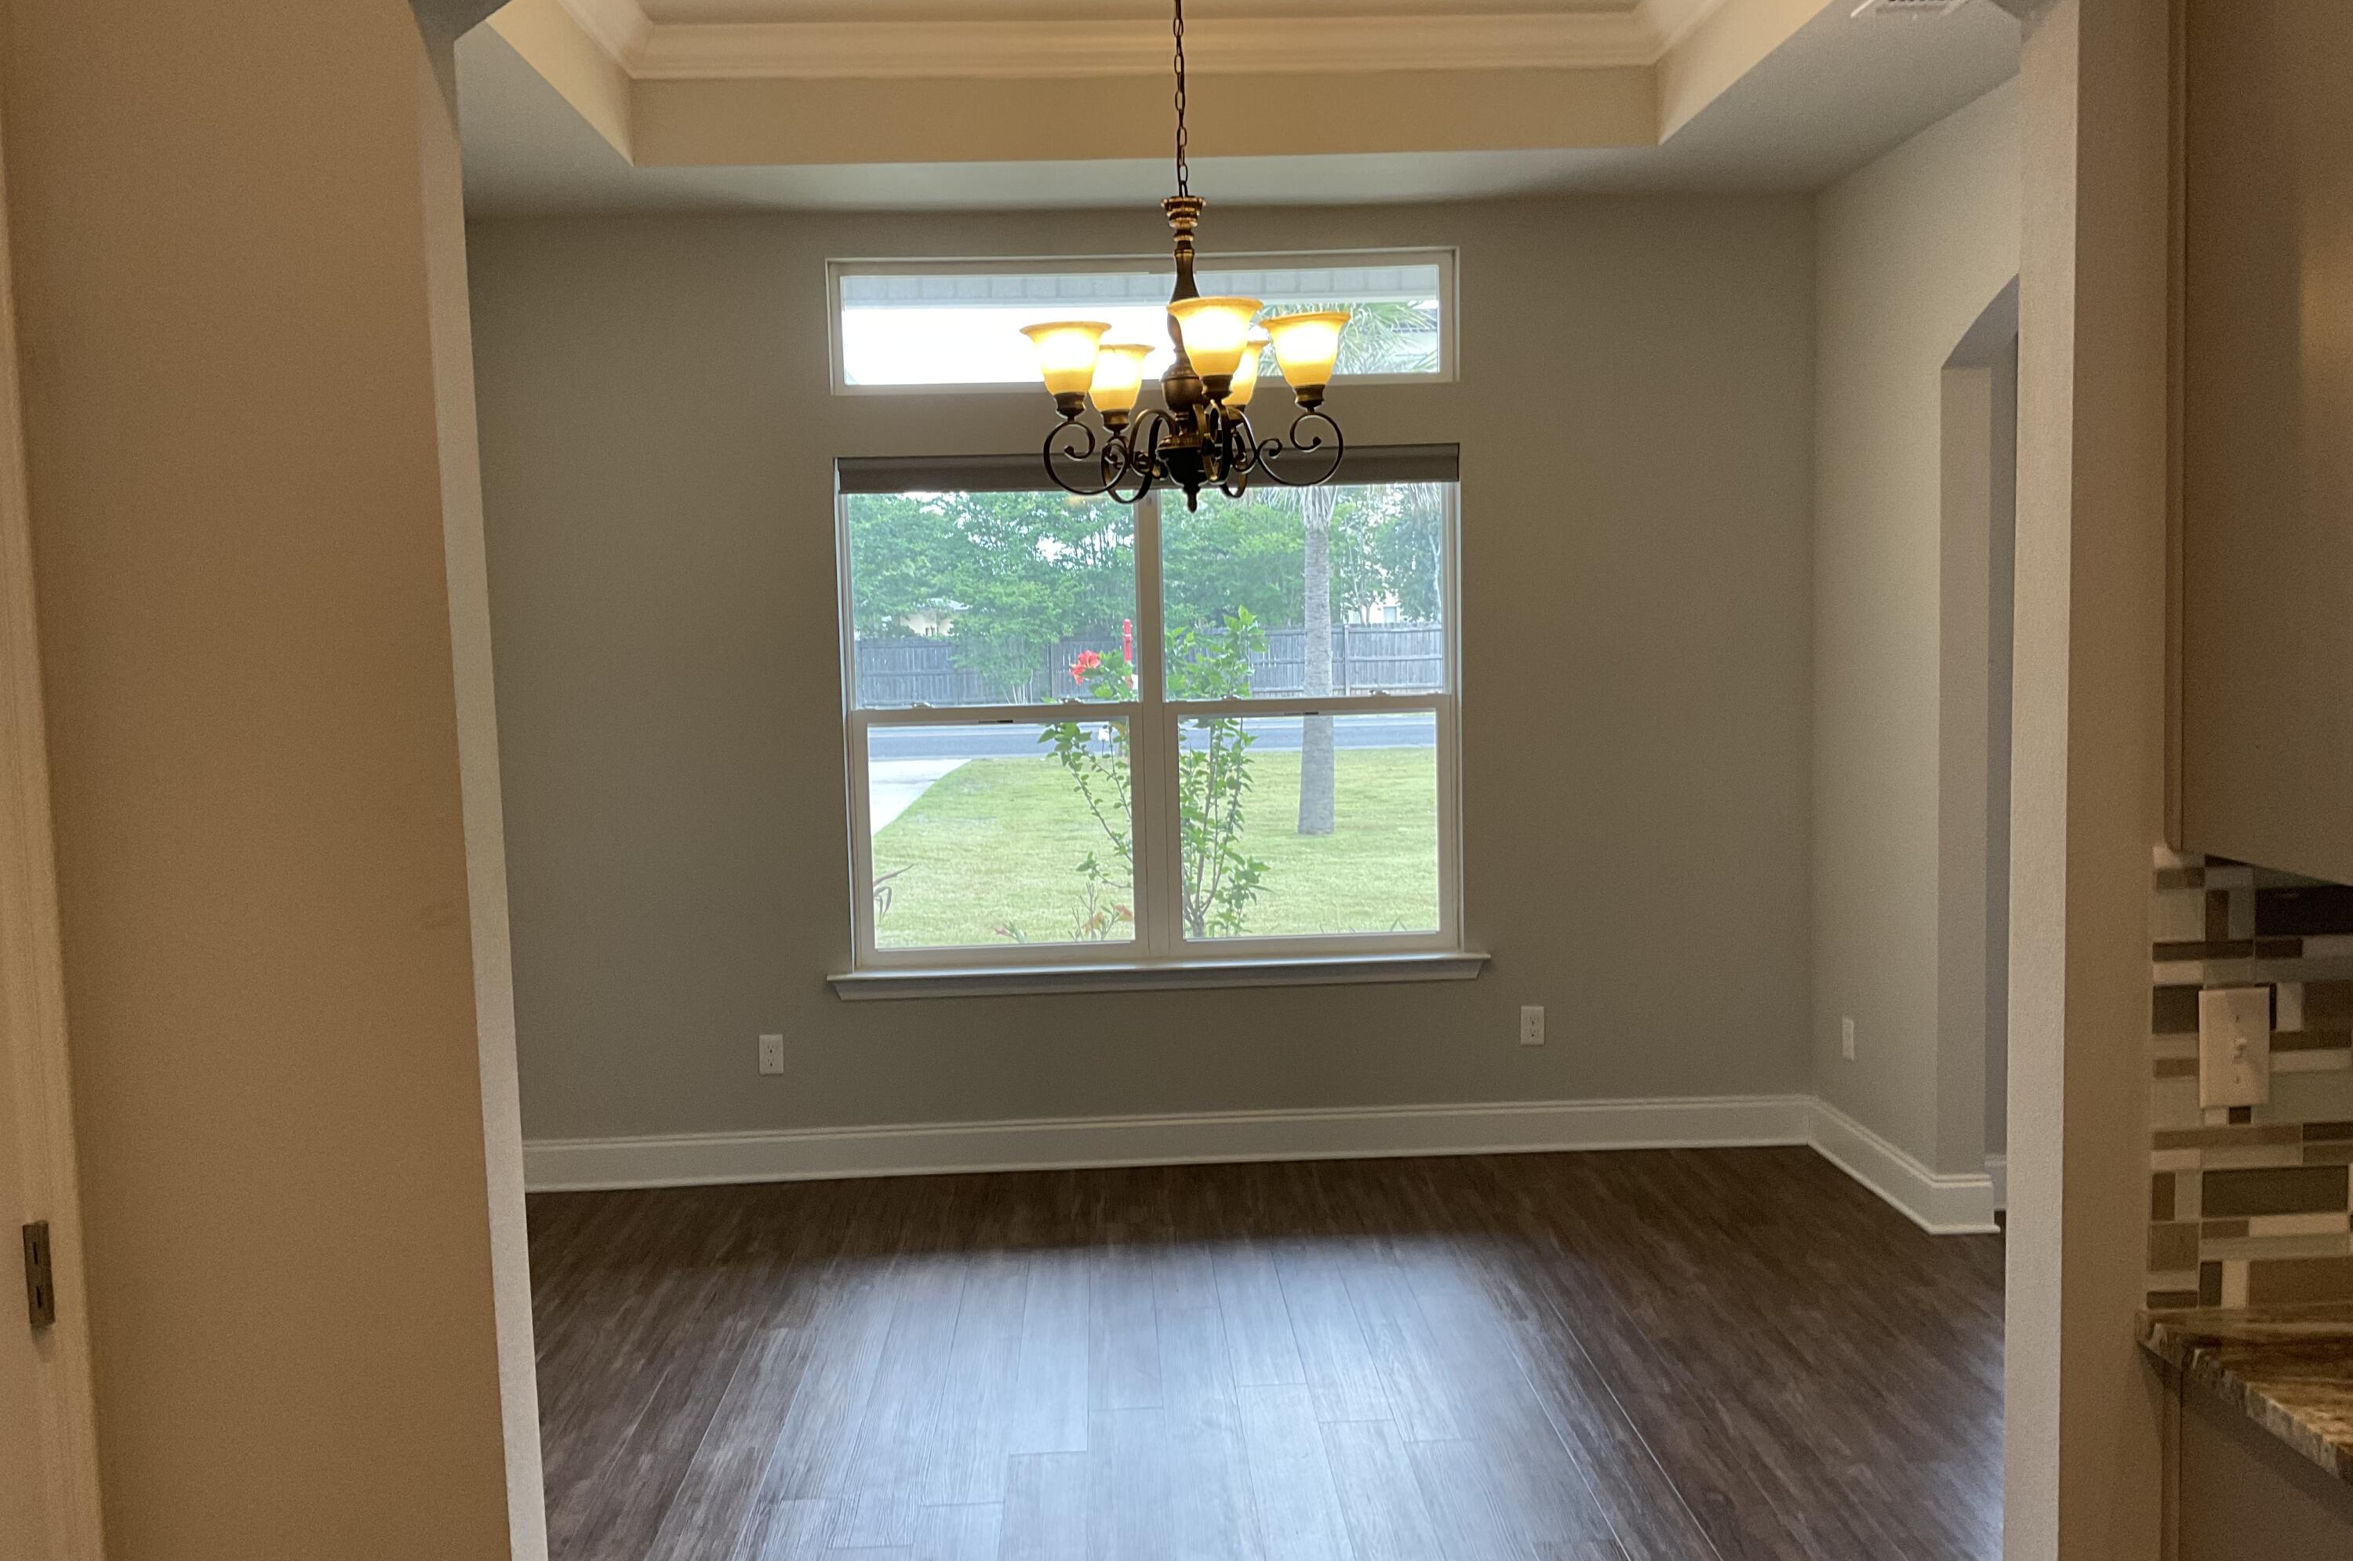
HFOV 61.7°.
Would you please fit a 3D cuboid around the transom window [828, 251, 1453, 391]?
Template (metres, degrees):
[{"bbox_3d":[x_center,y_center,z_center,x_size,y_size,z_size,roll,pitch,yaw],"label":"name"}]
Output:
[{"bbox_3d":[-0.087,-1.311,5.670,1.791,0.379,0.120,-2,5,-2],"label":"transom window"}]

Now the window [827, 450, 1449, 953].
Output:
[{"bbox_3d":[-0.063,-0.208,5.765,1.789,1.481,0.120,-2,5,-2],"label":"window"}]

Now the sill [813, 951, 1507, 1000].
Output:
[{"bbox_3d":[-0.044,0.572,5.787,1.931,0.082,0.110,-2,5,-2],"label":"sill"}]

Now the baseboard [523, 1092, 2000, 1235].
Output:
[{"bbox_3d":[0.081,1.102,5.375,3.980,0.147,0.890,-2,5,-2],"label":"baseboard"}]

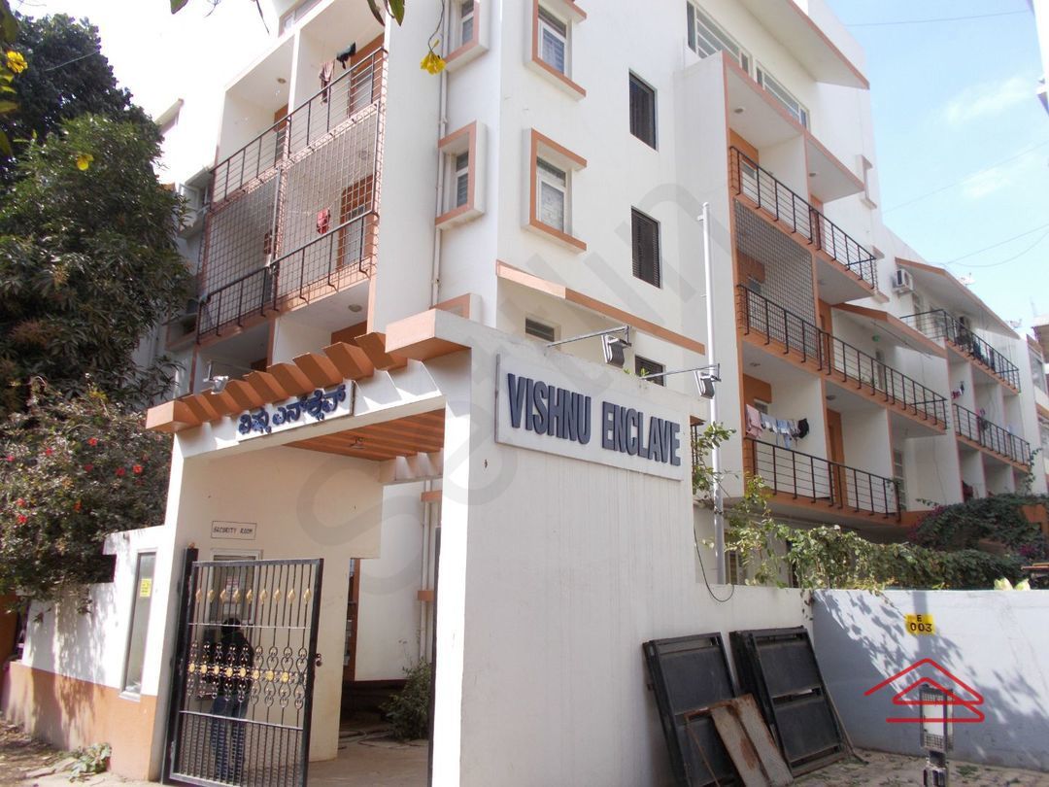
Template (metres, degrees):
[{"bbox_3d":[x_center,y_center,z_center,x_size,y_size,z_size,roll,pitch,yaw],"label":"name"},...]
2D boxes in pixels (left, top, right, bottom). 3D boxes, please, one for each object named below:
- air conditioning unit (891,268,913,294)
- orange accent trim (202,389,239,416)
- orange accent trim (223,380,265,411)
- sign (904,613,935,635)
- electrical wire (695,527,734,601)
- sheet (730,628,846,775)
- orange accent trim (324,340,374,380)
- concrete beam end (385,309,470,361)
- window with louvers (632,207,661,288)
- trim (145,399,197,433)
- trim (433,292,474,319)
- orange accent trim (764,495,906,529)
[{"bbox_3d":[12.268,-3.596,25.487,0.290,0.580,0.840,-12,-19,42],"label":"air conditioning unit"},{"bbox_3d":[-3.011,0.101,7.779,0.260,0.220,0.340,-12,-19,41],"label":"orange accent trim"},{"bbox_3d":[-2.684,0.031,7.485,0.260,0.220,0.340,-12,-19,41],"label":"orange accent trim"},{"bbox_3d":[3.994,2.342,7.984,0.279,0.205,0.020,-12,-19,42],"label":"sign"},{"bbox_3d":[1.836,1.647,7.548,0.080,0.680,0.700,-12,-19,41],"label":"electrical wire"},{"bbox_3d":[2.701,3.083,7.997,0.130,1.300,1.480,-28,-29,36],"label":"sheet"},{"bbox_3d":[-1.429,-0.237,6.357,0.260,0.220,0.340,-12,-19,41],"label":"orange accent trim"},{"bbox_3d":[-0.702,-0.409,5.745,0.566,0.194,0.343,-12,-19,42],"label":"concrete beam end"},{"bbox_3d":[2.342,-2.785,15.166,0.110,1.430,0.920,-12,-19,42],"label":"window with louvers"},{"bbox_3d":[-3.707,0.262,8.415,0.650,0.220,0.370,-12,-19,41],"label":"trim"},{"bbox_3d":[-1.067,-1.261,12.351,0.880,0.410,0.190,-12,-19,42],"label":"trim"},{"bbox_3d":[6.711,2.487,16.918,0.160,0.260,7.450,-12,-19,42],"label":"orange accent trim"}]

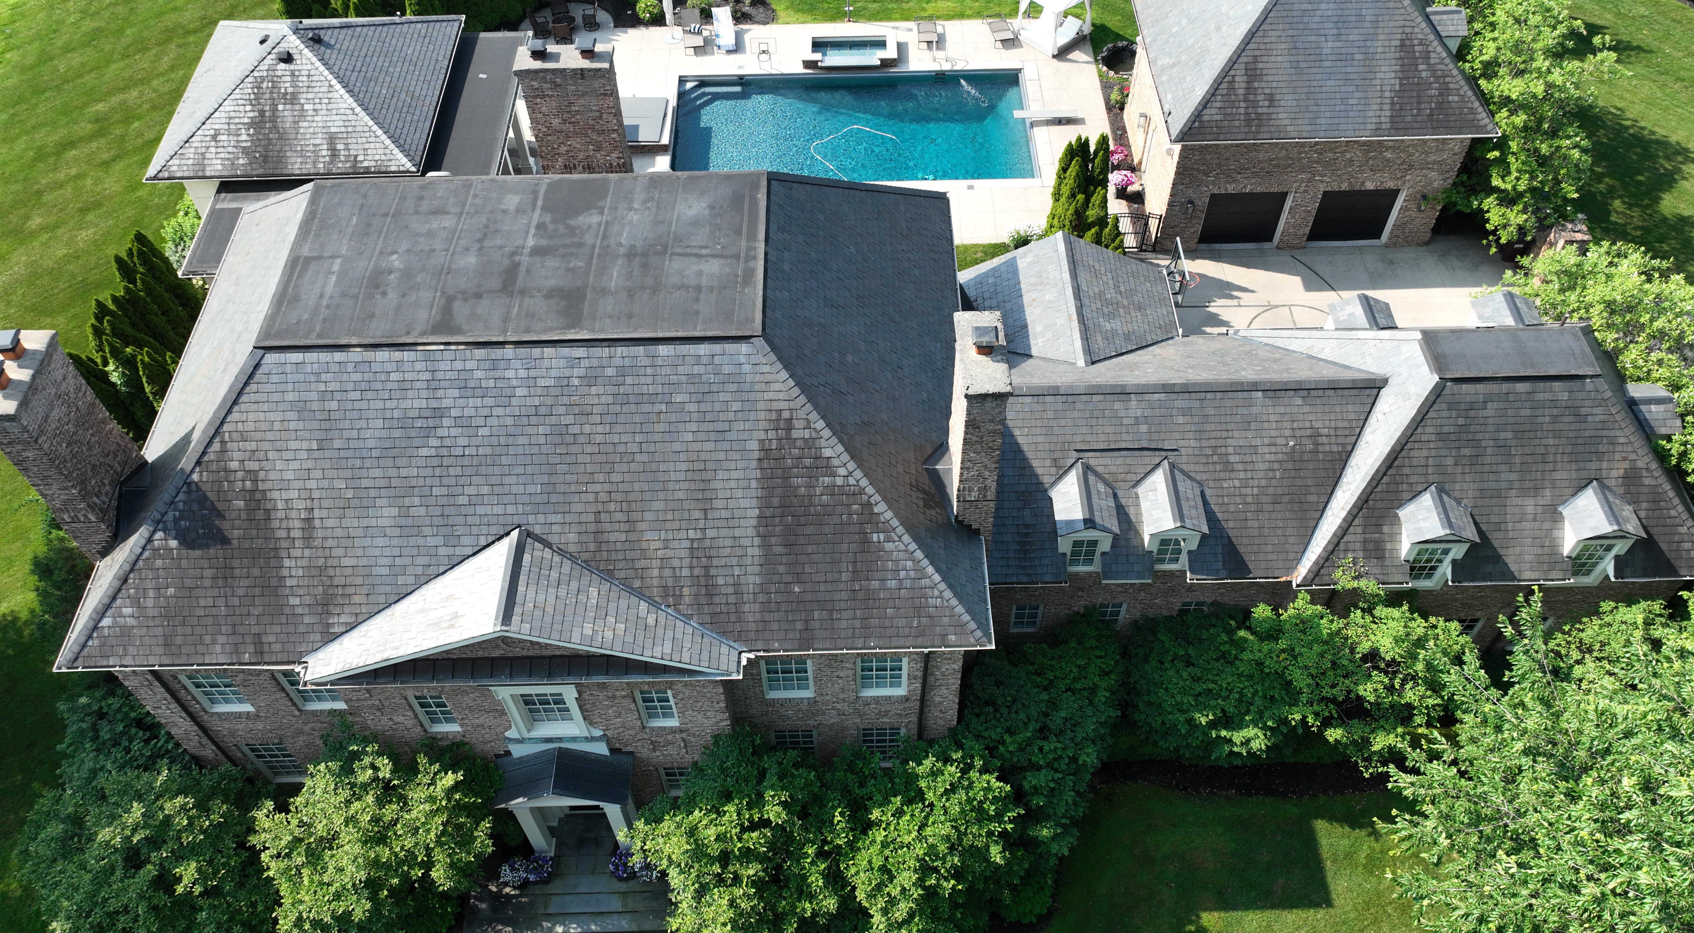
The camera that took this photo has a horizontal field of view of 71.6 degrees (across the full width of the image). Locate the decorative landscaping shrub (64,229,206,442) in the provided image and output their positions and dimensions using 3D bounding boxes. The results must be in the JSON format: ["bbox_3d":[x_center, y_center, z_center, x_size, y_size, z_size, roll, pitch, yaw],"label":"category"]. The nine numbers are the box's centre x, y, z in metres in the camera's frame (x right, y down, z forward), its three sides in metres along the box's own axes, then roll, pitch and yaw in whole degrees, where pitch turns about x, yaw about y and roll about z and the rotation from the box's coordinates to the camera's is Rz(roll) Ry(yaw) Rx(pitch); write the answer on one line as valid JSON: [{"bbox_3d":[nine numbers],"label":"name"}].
[{"bbox_3d":[-18.970,-3.316,32.365,3.300,4.500,6.800,-1,51,-1],"label":"decorative landscaping shrub"}]

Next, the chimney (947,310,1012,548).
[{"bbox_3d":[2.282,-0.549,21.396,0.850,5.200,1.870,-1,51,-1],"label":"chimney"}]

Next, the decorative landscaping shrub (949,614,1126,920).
[{"bbox_3d":[4.043,6.351,25.361,3.600,3.400,6.600,-1,51,-1],"label":"decorative landscaping shrub"}]

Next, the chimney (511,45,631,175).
[{"bbox_3d":[-6.110,-7.654,26.480,2.030,4.300,0.930,-1,51,-1],"label":"chimney"}]

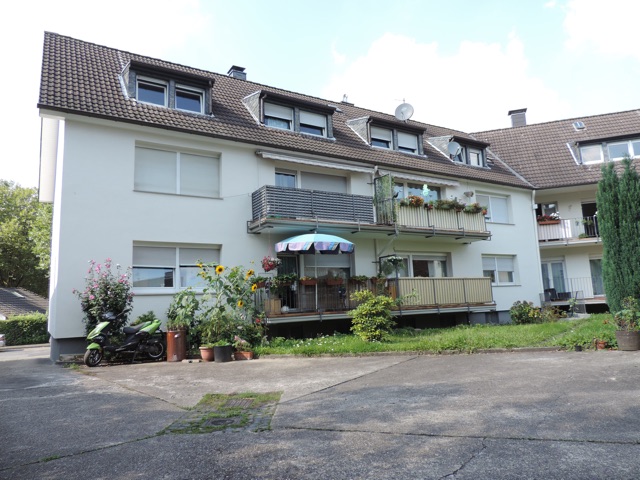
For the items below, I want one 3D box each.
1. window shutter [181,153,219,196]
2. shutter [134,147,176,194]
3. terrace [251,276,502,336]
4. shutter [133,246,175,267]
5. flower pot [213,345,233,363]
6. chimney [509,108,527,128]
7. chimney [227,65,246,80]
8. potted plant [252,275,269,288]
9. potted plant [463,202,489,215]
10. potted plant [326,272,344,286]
[{"bbox_3d":[-3.471,-1.868,12.906,1.166,1.206,0.060,3,-7,-31],"label":"window shutter"},{"bbox_3d":[-4.558,-1.894,12.324,1.136,1.288,0.060,3,-9,-31],"label":"shutter"},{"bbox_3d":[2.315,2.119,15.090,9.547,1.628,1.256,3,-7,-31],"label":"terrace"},{"bbox_3d":[-4.478,0.459,11.997,1.115,0.516,0.060,3,-9,-31],"label":"shutter"},{"bbox_3d":[-2.211,2.586,10.137,0.410,0.370,0.410,-1,-7,0],"label":"flower pot"},{"bbox_3d":[11.739,-7.000,26.261,0.920,1.200,0.720,-5,-8,18],"label":"chimney"},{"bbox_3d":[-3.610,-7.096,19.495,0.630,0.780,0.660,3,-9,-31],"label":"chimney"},{"bbox_3d":[-1.673,1.165,12.531,0.270,0.370,0.780,3,-9,-31],"label":"potted plant"},{"bbox_3d":[6.010,-1.210,17.133,1.150,0.450,0.340,3,-8,-31],"label":"potted plant"},{"bbox_3d":[0.462,1.187,13.248,0.603,0.362,0.221,3,-7,-31],"label":"potted plant"}]

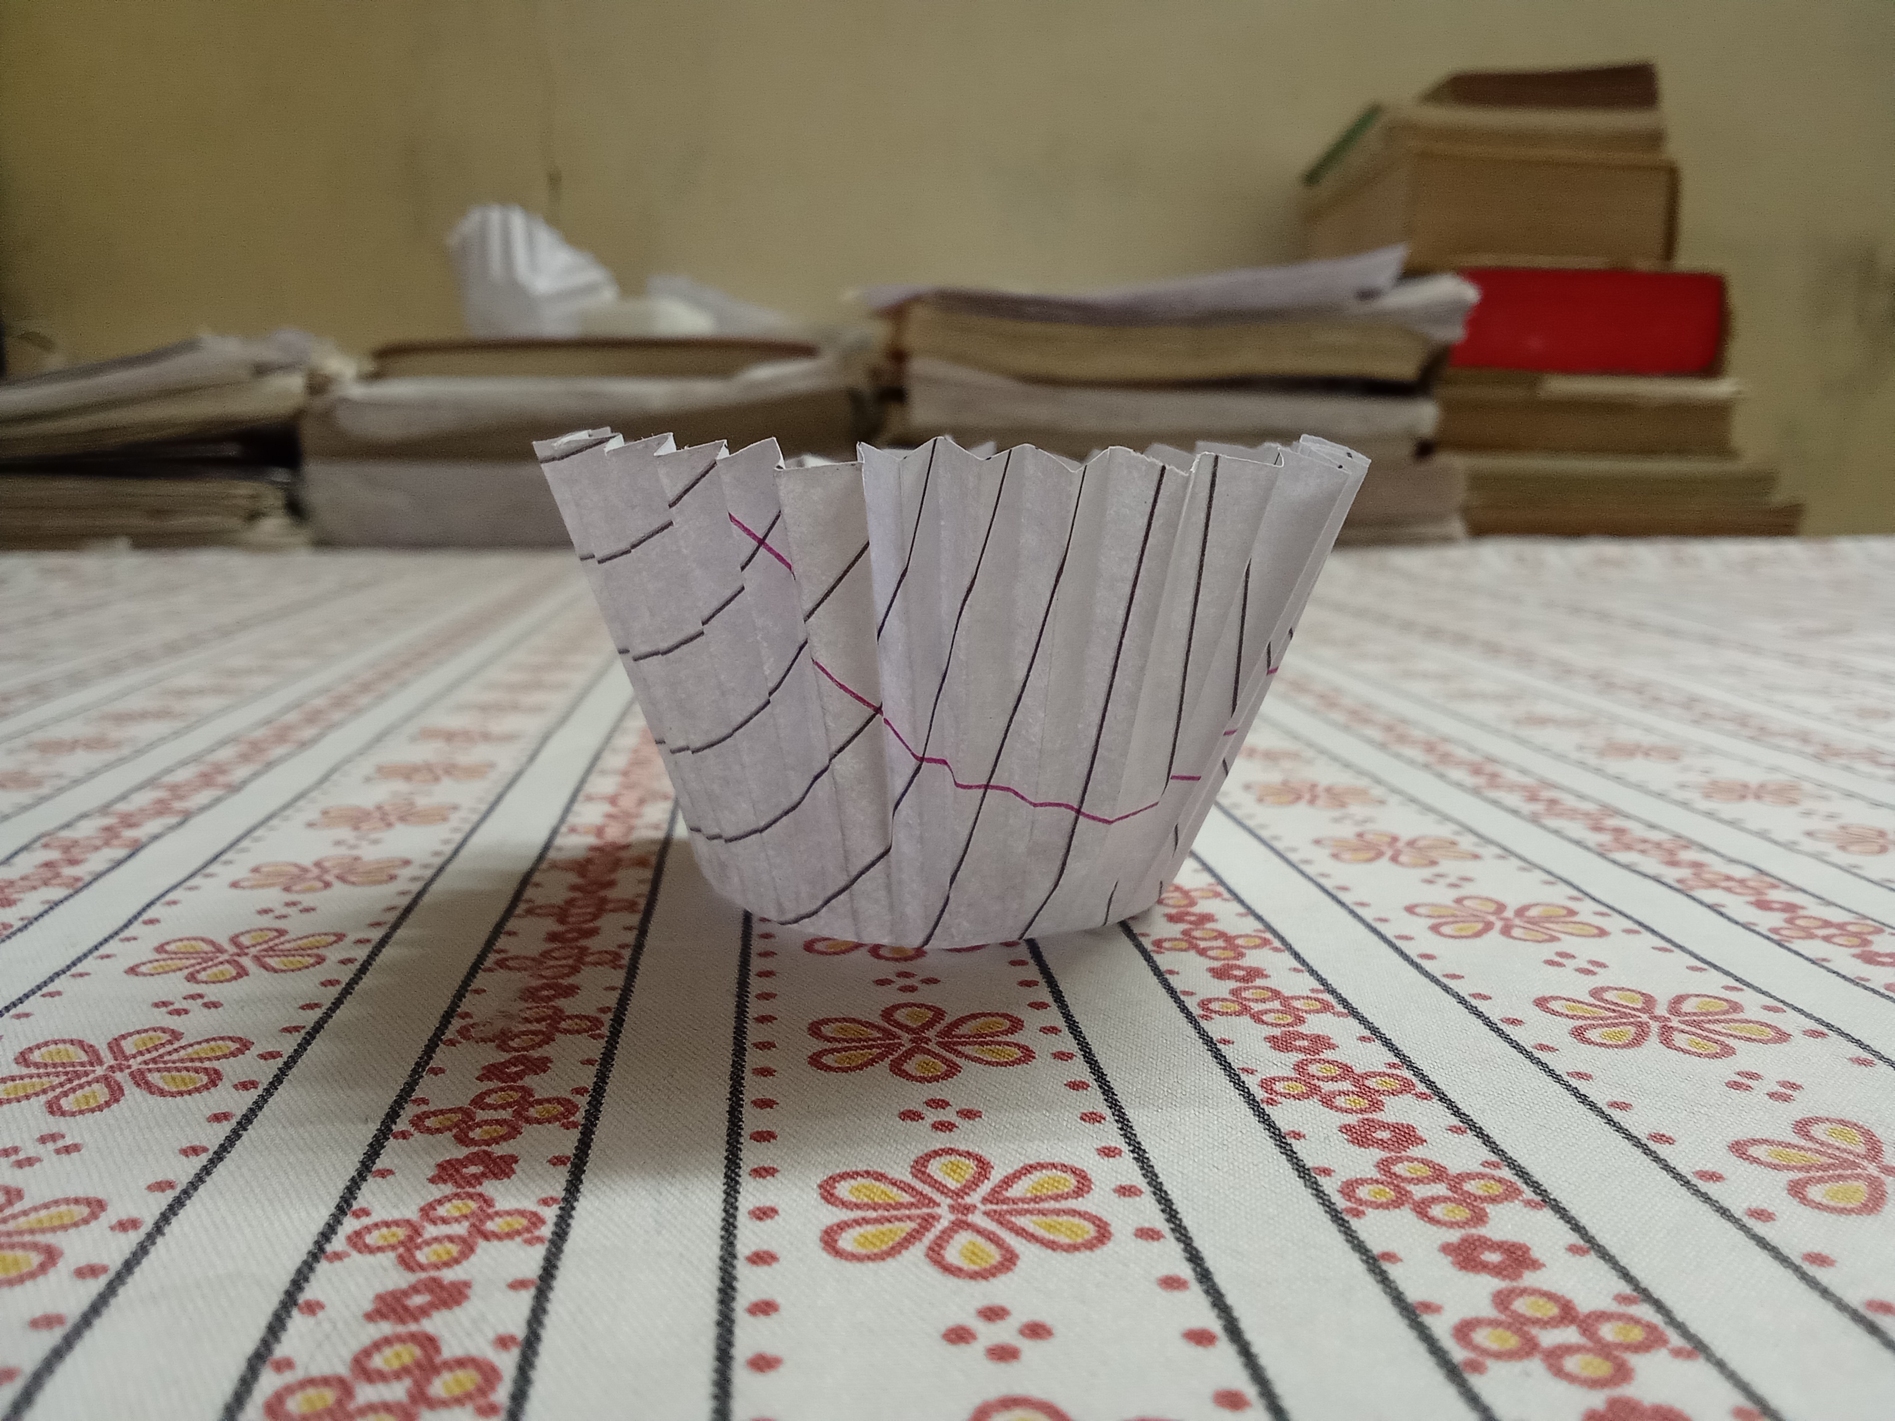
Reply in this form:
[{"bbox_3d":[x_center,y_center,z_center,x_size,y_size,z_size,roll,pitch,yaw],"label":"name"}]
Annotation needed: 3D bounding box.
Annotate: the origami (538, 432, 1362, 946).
[{"bbox_3d":[0.000,-0.004,0.135,0.069,0.038,0.069,0,10,0],"label":"origami"}]

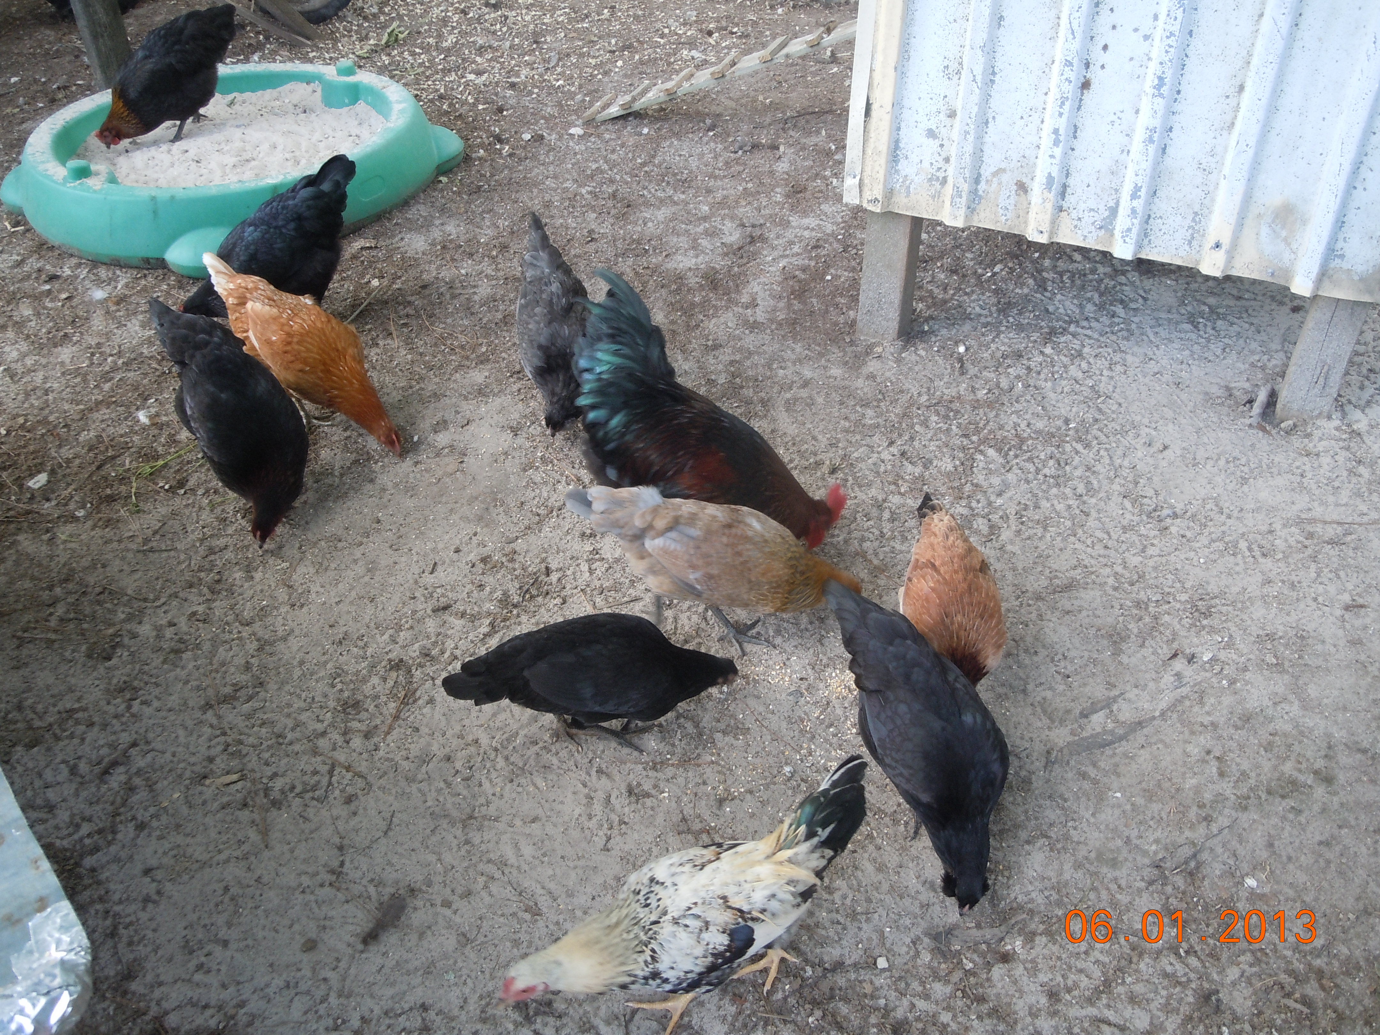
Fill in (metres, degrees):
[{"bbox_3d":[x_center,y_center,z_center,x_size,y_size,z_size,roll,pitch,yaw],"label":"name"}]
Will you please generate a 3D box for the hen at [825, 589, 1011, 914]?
[{"bbox_3d":[0.277,0.266,1.595,0.160,0.235,0.370,-9,34,-14],"label":"hen"}]

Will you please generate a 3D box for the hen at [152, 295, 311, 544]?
[{"bbox_3d":[-0.797,-0.168,2.211,0.170,0.290,0.420,-18,37,-27],"label":"hen"}]

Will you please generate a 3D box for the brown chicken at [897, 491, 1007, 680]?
[{"bbox_3d":[0.364,0.129,1.815,0.150,0.230,0.340,-5,33,-9],"label":"brown chicken"}]

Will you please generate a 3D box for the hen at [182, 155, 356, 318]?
[{"bbox_3d":[-0.927,-0.603,2.868,0.385,0.315,0.170,-18,37,-26],"label":"hen"}]

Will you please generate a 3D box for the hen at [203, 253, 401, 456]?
[{"bbox_3d":[-0.708,-0.299,2.400,0.424,0.310,0.165,19,37,26],"label":"hen"}]

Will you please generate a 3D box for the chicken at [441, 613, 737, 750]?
[{"bbox_3d":[-0.121,0.211,1.709,0.390,0.200,0.150,-10,34,-16],"label":"chicken"}]

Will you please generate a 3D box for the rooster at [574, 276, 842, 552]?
[{"bbox_3d":[0.027,-0.162,2.118,0.484,0.390,0.210,23,39,31],"label":"rooster"}]

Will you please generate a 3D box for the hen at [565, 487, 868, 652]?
[{"bbox_3d":[0.043,0.059,1.893,0.424,0.260,0.160,-4,33,-6],"label":"hen"}]

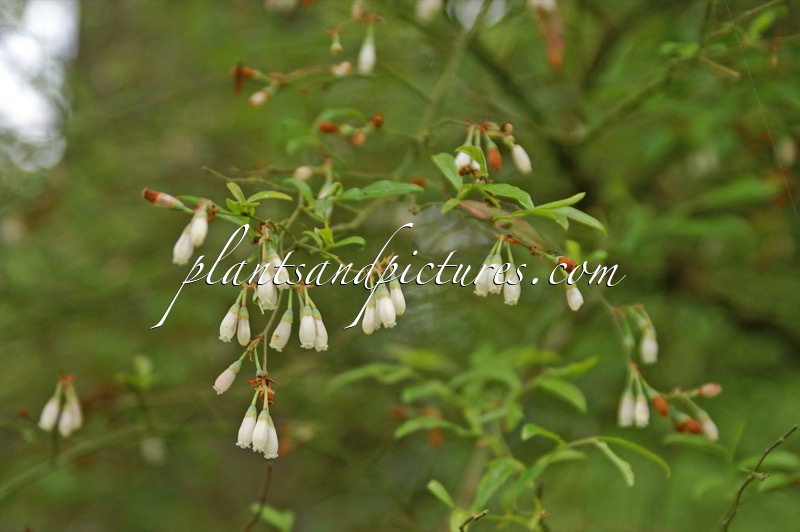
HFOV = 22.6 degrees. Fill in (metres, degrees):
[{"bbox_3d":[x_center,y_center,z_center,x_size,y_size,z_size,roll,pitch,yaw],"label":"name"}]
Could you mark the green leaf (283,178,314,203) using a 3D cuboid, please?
[{"bbox_3d":[-0.026,-0.019,0.505,0.009,0.003,0.004,37,0,0],"label":"green leaf"}]

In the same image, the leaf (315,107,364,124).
[{"bbox_3d":[-0.020,-0.050,0.660,0.017,0.004,0.006,-1,28,-1],"label":"leaf"}]

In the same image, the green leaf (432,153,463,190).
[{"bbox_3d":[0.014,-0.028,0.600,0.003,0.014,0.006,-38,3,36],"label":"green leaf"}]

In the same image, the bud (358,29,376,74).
[{"bbox_3d":[-0.011,-0.070,0.650,0.005,0.015,0.005,5,0,0],"label":"bud"}]

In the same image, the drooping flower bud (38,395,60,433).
[{"bbox_3d":[-0.105,0.044,0.600,0.005,0.012,0.005,13,0,0],"label":"drooping flower bud"}]

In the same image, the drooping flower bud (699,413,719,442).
[{"bbox_3d":[0.100,0.052,0.650,0.004,0.009,0.004,-27,0,0],"label":"drooping flower bud"}]

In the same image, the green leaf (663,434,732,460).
[{"bbox_3d":[0.101,0.061,0.680,0.023,0.004,0.007,14,35,0],"label":"green leaf"}]

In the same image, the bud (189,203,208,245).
[{"bbox_3d":[-0.060,-0.012,0.600,0.004,0.013,0.004,12,0,0],"label":"bud"}]

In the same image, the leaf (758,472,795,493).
[{"bbox_3d":[0.128,0.074,0.680,0.014,0.003,0.005,-21,45,-12],"label":"leaf"}]

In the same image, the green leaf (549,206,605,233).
[{"bbox_3d":[0.054,-0.014,0.600,0.018,0.003,0.006,21,30,-2],"label":"green leaf"}]

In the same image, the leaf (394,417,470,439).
[{"bbox_3d":[0.010,0.052,0.640,0.025,0.005,0.008,-3,21,-18],"label":"leaf"}]

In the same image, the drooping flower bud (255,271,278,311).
[{"bbox_3d":[-0.030,0.005,0.450,0.004,0.009,0.004,-7,0,0],"label":"drooping flower bud"}]

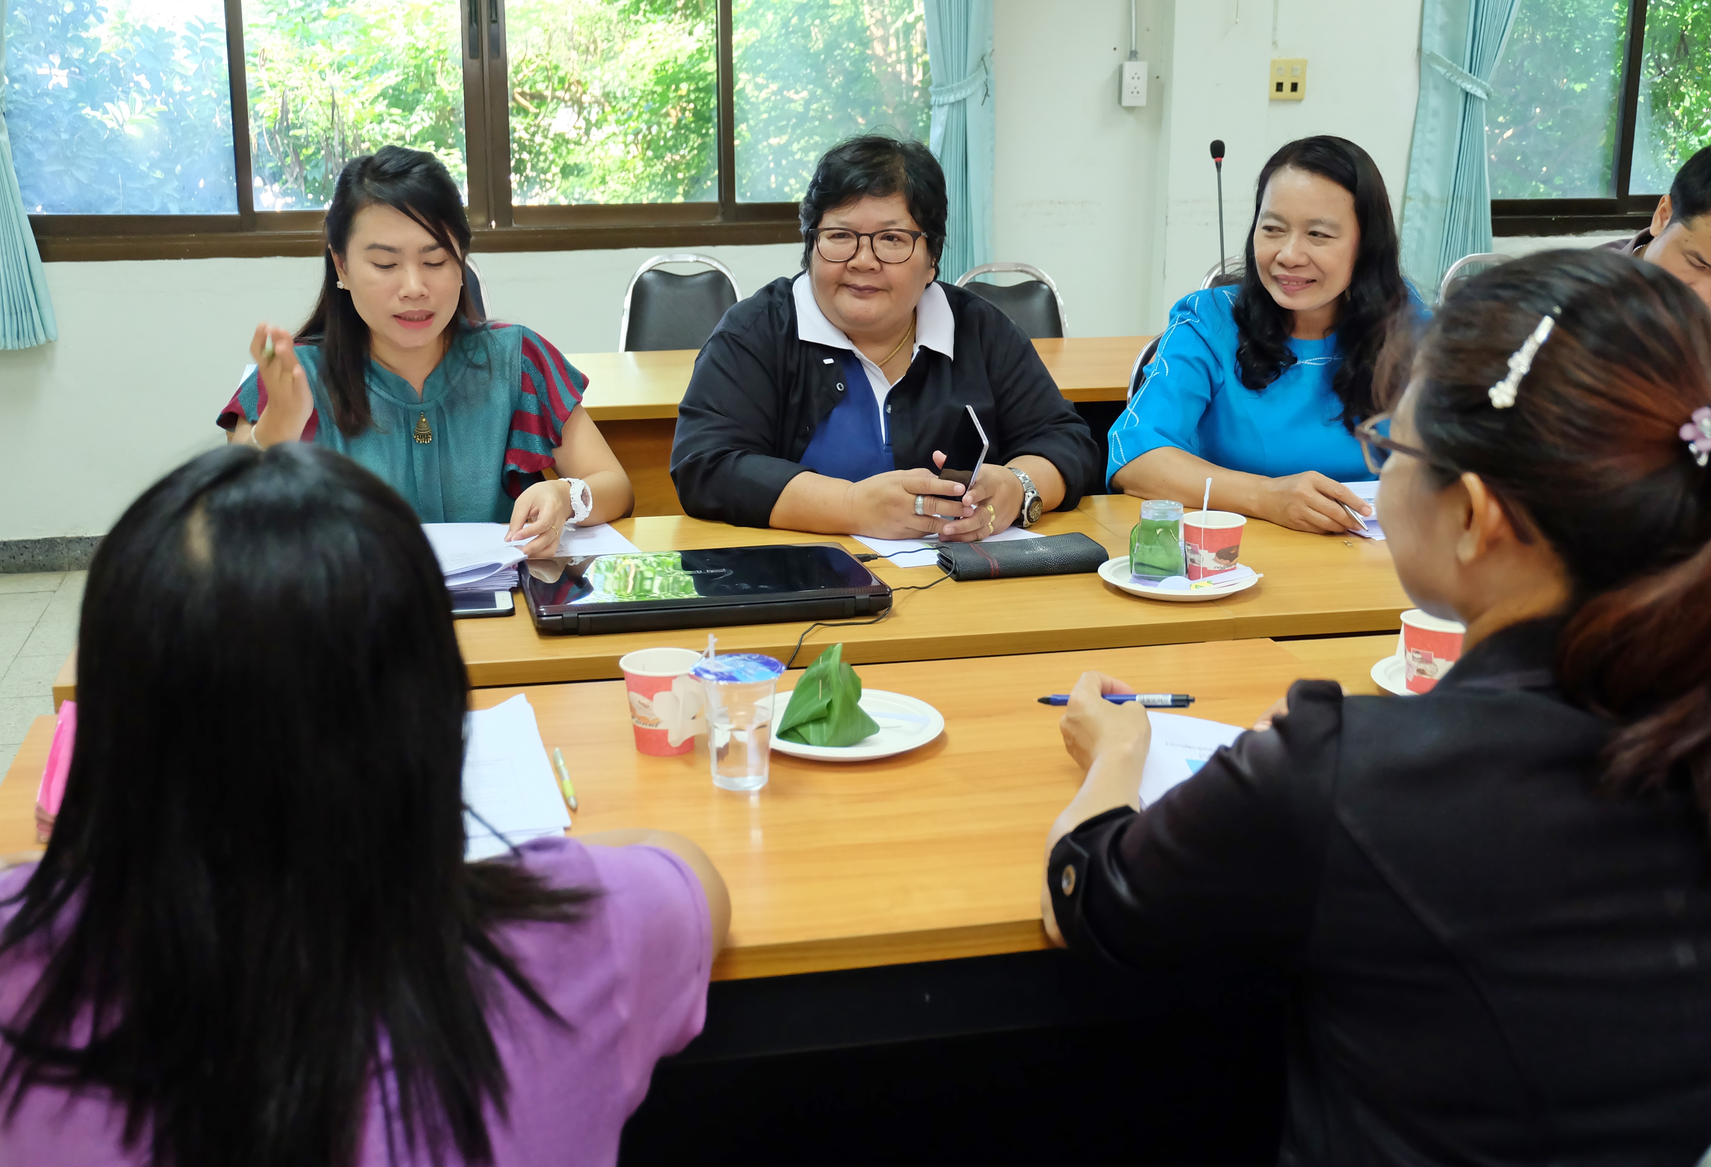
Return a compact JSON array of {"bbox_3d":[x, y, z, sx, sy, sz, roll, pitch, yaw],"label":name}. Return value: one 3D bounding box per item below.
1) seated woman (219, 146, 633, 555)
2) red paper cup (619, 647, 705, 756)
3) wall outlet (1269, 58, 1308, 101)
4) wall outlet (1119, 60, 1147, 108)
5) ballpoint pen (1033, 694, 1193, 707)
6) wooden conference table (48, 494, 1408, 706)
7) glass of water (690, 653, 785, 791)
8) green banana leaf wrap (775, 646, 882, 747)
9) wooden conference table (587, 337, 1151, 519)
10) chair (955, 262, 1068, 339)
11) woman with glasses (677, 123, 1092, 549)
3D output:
[{"bbox_3d":[-0.555,0.034,2.616,0.530,1.220,0.620,-3,16,-12],"label":"seated woman"},{"bbox_3d":[-0.165,0.106,1.702,0.076,0.079,0.075,0,16,0],"label":"red paper cup"},{"bbox_3d":[1.192,-1.390,5.367,0.110,0.111,0.012,-3,16,-12],"label":"wall outlet"},{"bbox_3d":[0.761,-1.368,5.329,0.071,0.119,0.040,-3,16,-12],"label":"wall outlet"},{"bbox_3d":[0.237,0.109,1.785,0.144,0.013,0.012,0,16,0],"label":"ballpoint pen"},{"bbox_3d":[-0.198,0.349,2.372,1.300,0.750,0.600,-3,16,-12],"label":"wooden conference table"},{"bbox_3d":[-0.097,0.119,1.621,0.079,0.099,0.079,-3,16,-12],"label":"glass of water"},{"bbox_3d":[-0.024,0.092,1.700,0.092,0.084,0.084,-3,16,-12],"label":"green banana leaf wrap"},{"bbox_3d":[0.044,-0.050,3.806,1.500,0.750,0.600,-3,16,-12],"label":"wooden conference table"},{"bbox_3d":[0.391,-0.258,4.328,0.450,0.875,0.540,-3,16,-12],"label":"chair"},{"bbox_3d":[0.034,-0.005,2.752,0.610,1.230,0.660,-3,16,-12],"label":"woman with glasses"}]

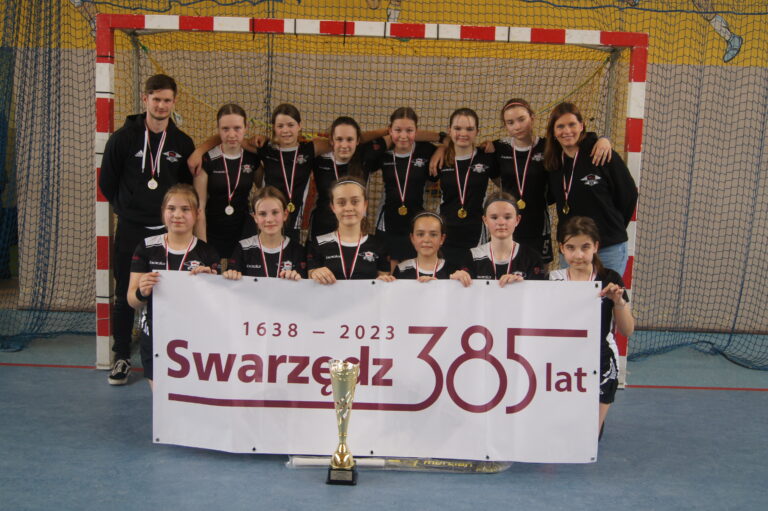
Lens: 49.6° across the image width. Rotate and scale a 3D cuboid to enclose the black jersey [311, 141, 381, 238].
[{"bbox_3d":[-0.207,-0.350,4.562,0.430,0.550,0.260,2,6,0],"label":"black jersey"}]

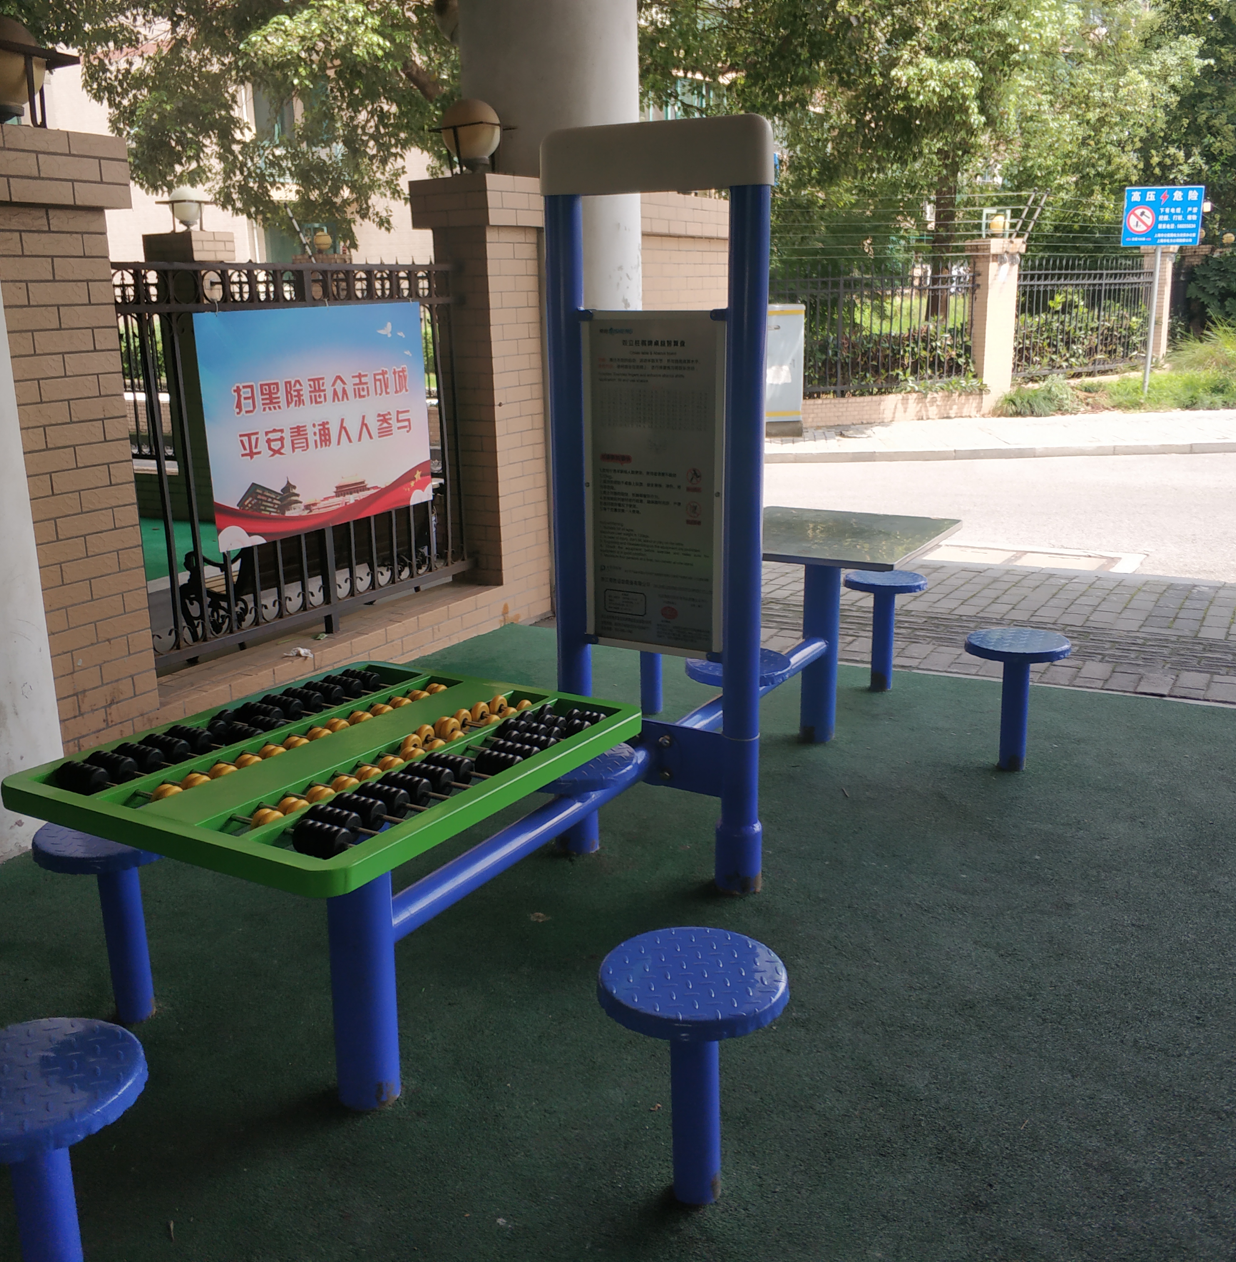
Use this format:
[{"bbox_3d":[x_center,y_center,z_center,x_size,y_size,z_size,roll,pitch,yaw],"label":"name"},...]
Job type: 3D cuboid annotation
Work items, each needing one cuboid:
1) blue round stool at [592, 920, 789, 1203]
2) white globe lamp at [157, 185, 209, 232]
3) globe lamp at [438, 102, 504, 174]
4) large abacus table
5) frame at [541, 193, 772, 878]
[{"bbox_3d":[0.130,0.753,2.192,0.307,0.418,0.307,-1,15,0],"label":"blue round stool"},{"bbox_3d":[-3.116,-3.047,9.500,0.330,0.330,0.330,9,18,32],"label":"white globe lamp"},{"bbox_3d":[-0.603,-2.055,5.470,0.265,0.310,0.265,-1,15,0],"label":"globe lamp"},{"bbox_3d":[-0.479,0.536,2.413,0.748,0.700,0.845,8,17,32],"label":"large abacus table"},{"bbox_3d":[0.096,-0.218,3.245,0.580,1.720,0.117,8,17,30],"label":"frame"}]

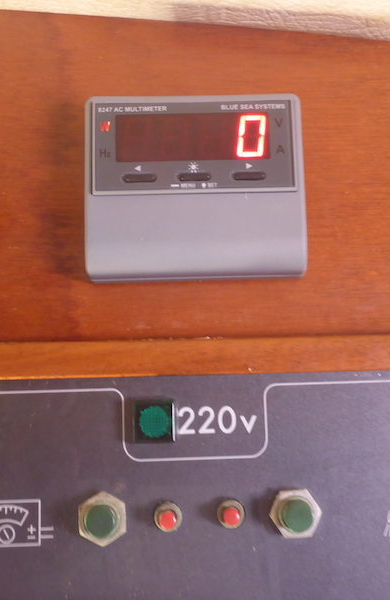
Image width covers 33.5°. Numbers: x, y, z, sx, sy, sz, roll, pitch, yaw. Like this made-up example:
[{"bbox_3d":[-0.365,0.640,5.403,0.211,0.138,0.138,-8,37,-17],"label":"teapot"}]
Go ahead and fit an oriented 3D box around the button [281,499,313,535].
[{"bbox_3d":[0.033,0.070,0.208,0.010,0.010,0.006,-1,-9,-2],"label":"button"}]

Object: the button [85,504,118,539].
[{"bbox_3d":[-0.031,0.072,0.210,0.010,0.010,0.006,-1,-7,-1],"label":"button"}]

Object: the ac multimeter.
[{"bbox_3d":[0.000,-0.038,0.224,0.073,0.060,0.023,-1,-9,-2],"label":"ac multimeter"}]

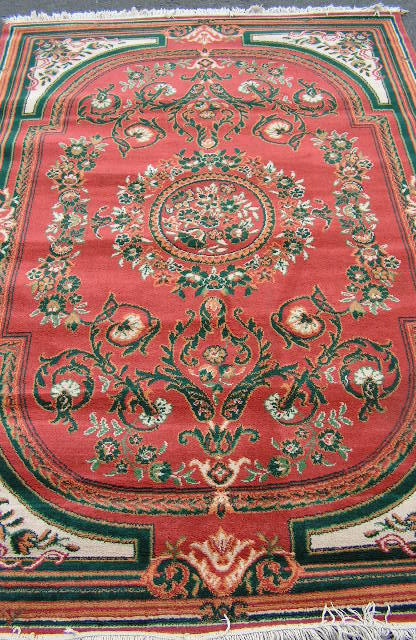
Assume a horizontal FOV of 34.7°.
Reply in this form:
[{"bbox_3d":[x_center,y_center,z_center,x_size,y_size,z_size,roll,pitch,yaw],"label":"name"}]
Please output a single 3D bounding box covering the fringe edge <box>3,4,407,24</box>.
[{"bbox_3d":[-0.017,-1.291,2.801,1.700,0.020,0.070,-2,52,0],"label":"fringe edge"}]

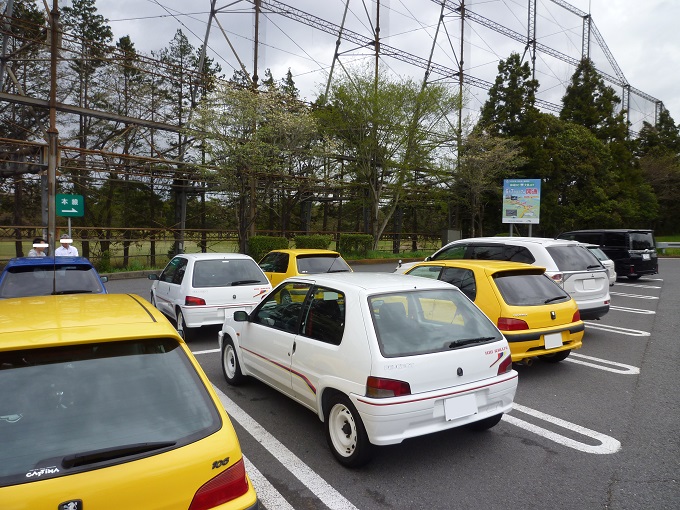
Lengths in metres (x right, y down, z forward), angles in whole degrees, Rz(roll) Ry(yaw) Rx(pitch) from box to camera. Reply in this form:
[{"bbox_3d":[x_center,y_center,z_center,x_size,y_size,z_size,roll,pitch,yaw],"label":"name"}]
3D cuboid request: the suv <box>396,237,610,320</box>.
[{"bbox_3d":[2.947,0.425,10.100,1.800,1.680,4.655,-2,4,-32],"label":"suv"}]

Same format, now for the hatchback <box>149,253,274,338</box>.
[{"bbox_3d":[-2.448,0.638,9.109,1.580,1.365,3.570,-2,4,-28],"label":"hatchback"}]

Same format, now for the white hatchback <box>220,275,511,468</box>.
[{"bbox_3d":[-0.018,0.862,5.118,1.580,1.365,3.570,-2,4,-32],"label":"white hatchback"}]

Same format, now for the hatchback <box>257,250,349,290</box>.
[{"bbox_3d":[-1.059,0.514,11.319,1.600,1.365,3.660,-2,4,-29],"label":"hatchback"}]

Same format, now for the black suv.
[{"bbox_3d":[9.022,-0.108,18.326,1.720,1.825,4.700,-2,4,-31],"label":"black suv"}]

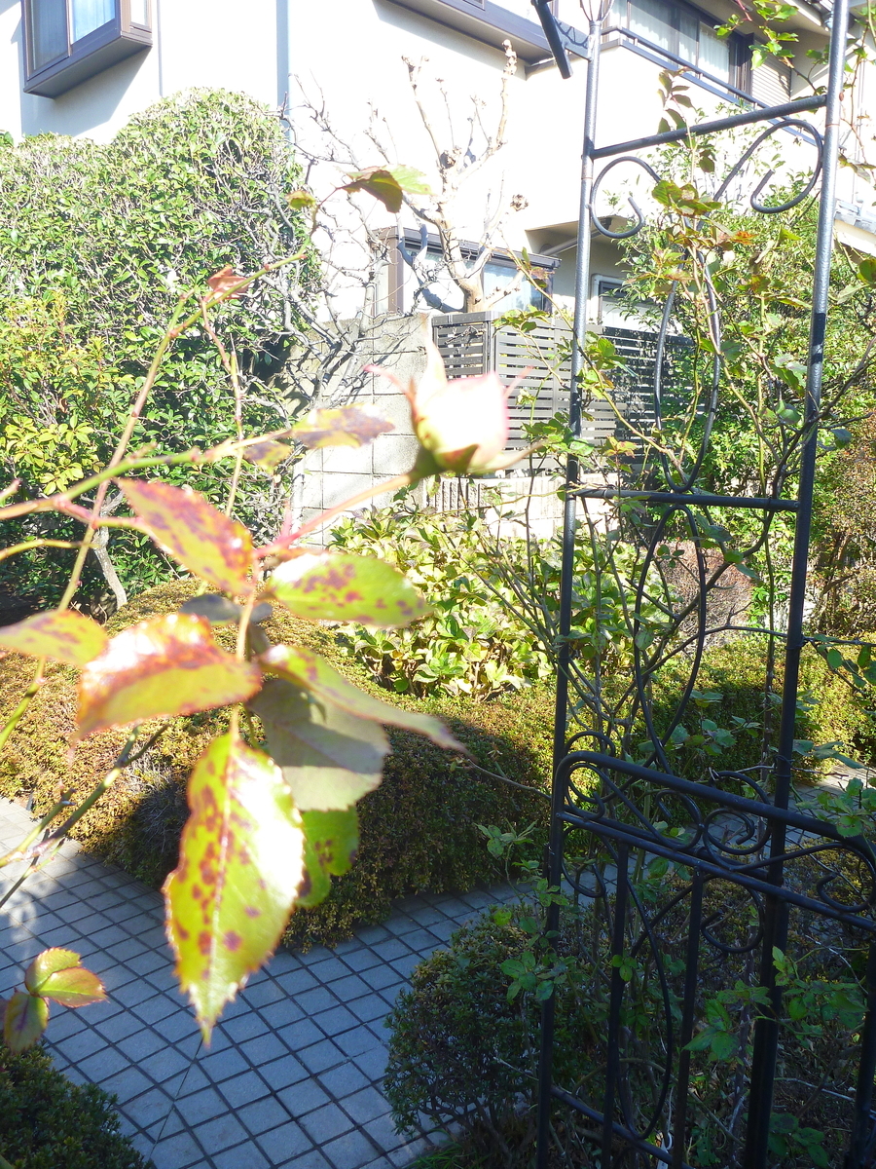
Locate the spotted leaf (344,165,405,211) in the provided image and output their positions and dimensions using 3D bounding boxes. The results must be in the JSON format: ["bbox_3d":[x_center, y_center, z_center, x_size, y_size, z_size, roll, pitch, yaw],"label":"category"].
[{"bbox_3d":[-0.040,-0.242,0.580,0.038,0.028,0.028,1,9,-6],"label":"spotted leaf"}]

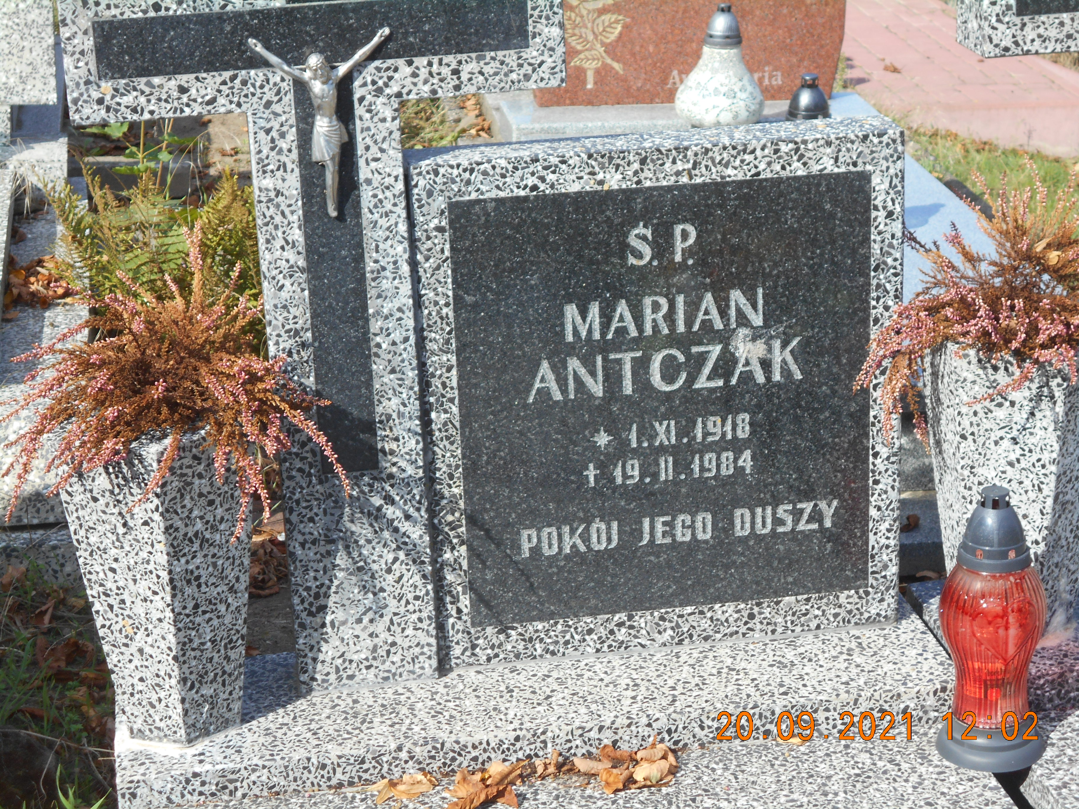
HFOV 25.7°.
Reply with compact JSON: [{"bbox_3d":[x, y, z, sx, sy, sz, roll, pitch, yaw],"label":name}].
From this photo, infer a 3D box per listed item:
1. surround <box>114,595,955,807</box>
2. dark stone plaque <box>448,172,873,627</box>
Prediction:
[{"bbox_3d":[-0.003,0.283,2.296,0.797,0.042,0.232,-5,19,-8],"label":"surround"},{"bbox_3d":[0.121,-0.003,2.270,0.400,0.426,0.020,-5,19,-8],"label":"dark stone plaque"}]

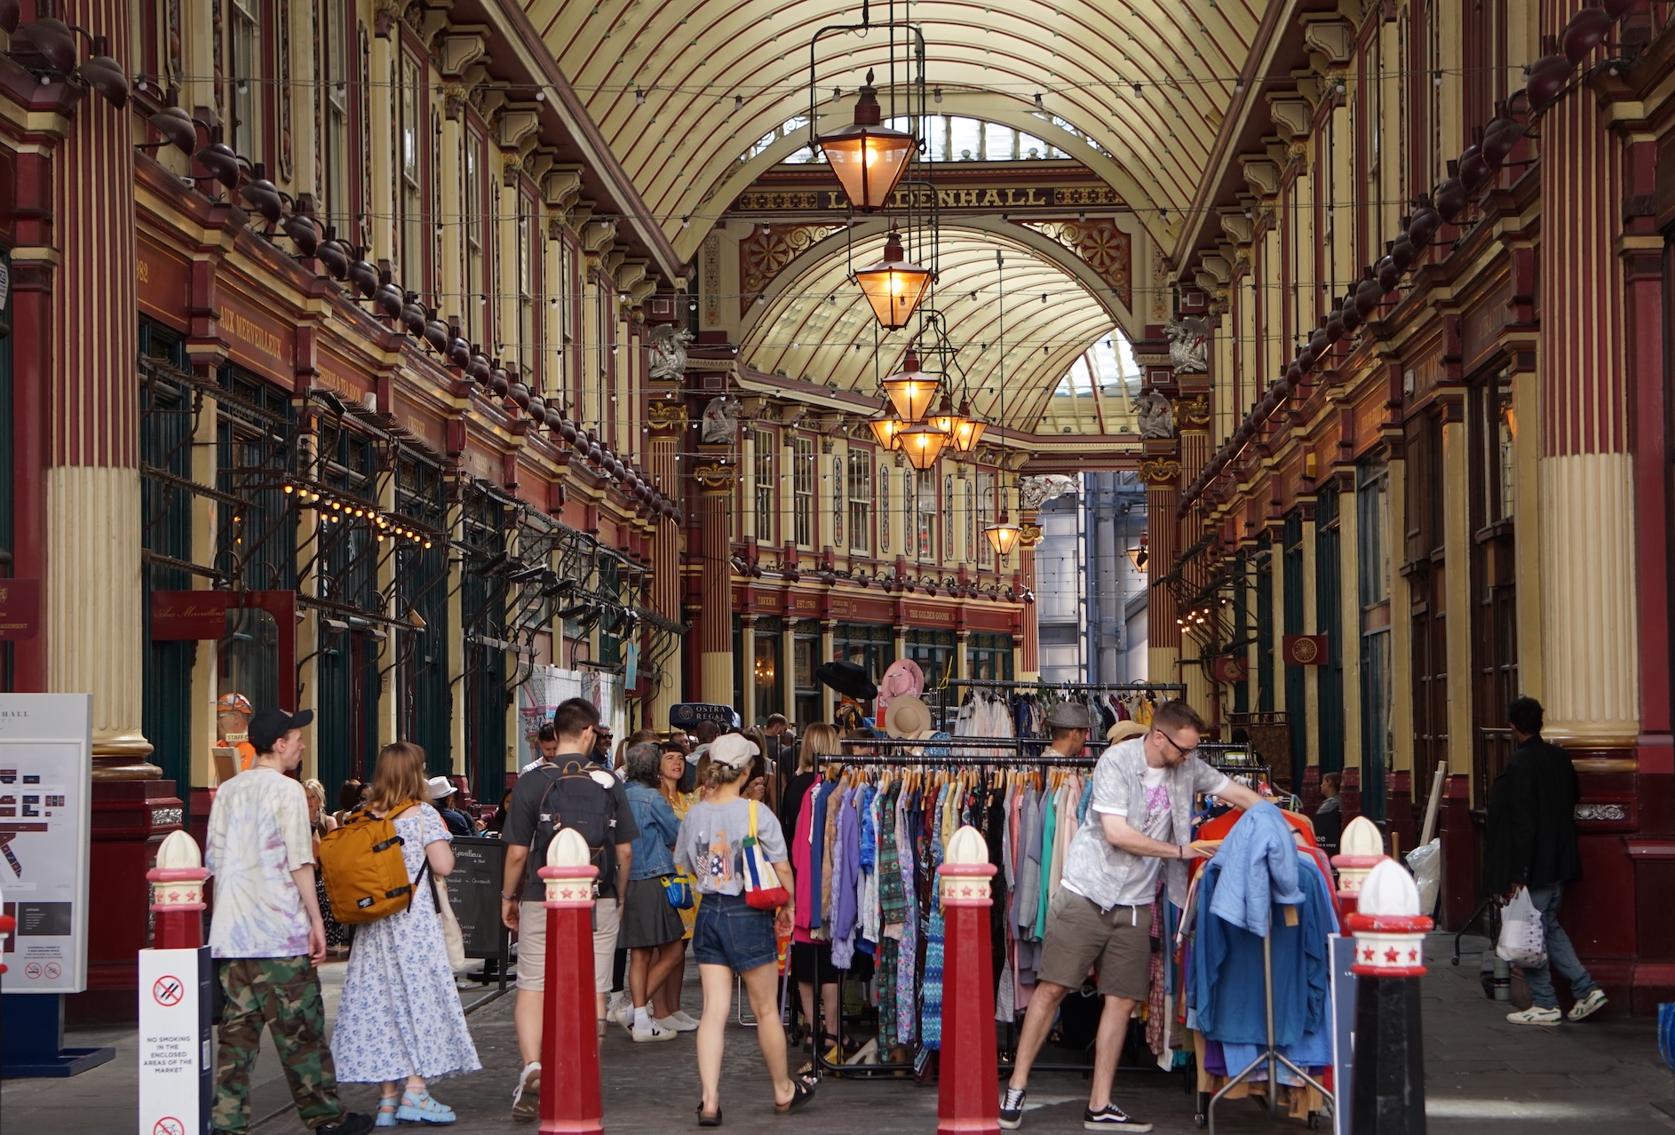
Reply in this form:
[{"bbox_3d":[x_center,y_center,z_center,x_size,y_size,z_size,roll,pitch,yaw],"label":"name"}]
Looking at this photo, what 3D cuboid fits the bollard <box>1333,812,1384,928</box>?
[{"bbox_3d":[2.034,1.613,15.100,0.270,1.290,0.270,-1,-3,0],"label":"bollard"}]

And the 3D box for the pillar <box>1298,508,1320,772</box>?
[{"bbox_3d":[5.519,0.847,45.300,0.220,3.010,0.320,-1,-3,2],"label":"pillar"}]

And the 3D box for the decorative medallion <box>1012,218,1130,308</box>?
[{"bbox_3d":[4.055,-5.201,66.764,2.010,1.660,0.150,-1,-3,2],"label":"decorative medallion"}]

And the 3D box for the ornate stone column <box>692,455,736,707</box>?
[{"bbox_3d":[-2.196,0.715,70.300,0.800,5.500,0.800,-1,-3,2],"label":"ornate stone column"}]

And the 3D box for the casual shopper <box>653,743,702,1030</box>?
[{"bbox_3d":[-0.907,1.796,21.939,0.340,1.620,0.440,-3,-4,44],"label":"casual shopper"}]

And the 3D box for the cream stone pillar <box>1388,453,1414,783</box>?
[{"bbox_3d":[5.204,0.448,35.800,0.230,2.990,0.340,-1,-3,2],"label":"cream stone pillar"}]

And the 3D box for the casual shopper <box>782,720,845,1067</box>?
[{"bbox_3d":[-0.099,1.664,19.950,0.480,1.690,0.400,-2,-3,25],"label":"casual shopper"}]

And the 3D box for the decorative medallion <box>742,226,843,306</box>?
[{"bbox_3d":[-0.829,-5.464,70.000,1.870,1.440,0.150,-1,-3,2],"label":"decorative medallion"}]

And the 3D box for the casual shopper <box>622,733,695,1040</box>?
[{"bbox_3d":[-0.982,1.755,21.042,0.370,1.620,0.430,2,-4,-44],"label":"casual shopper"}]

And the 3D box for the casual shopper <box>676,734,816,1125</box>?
[{"bbox_3d":[-0.397,1.531,16.650,0.500,1.650,0.580,-2,-3,25],"label":"casual shopper"}]

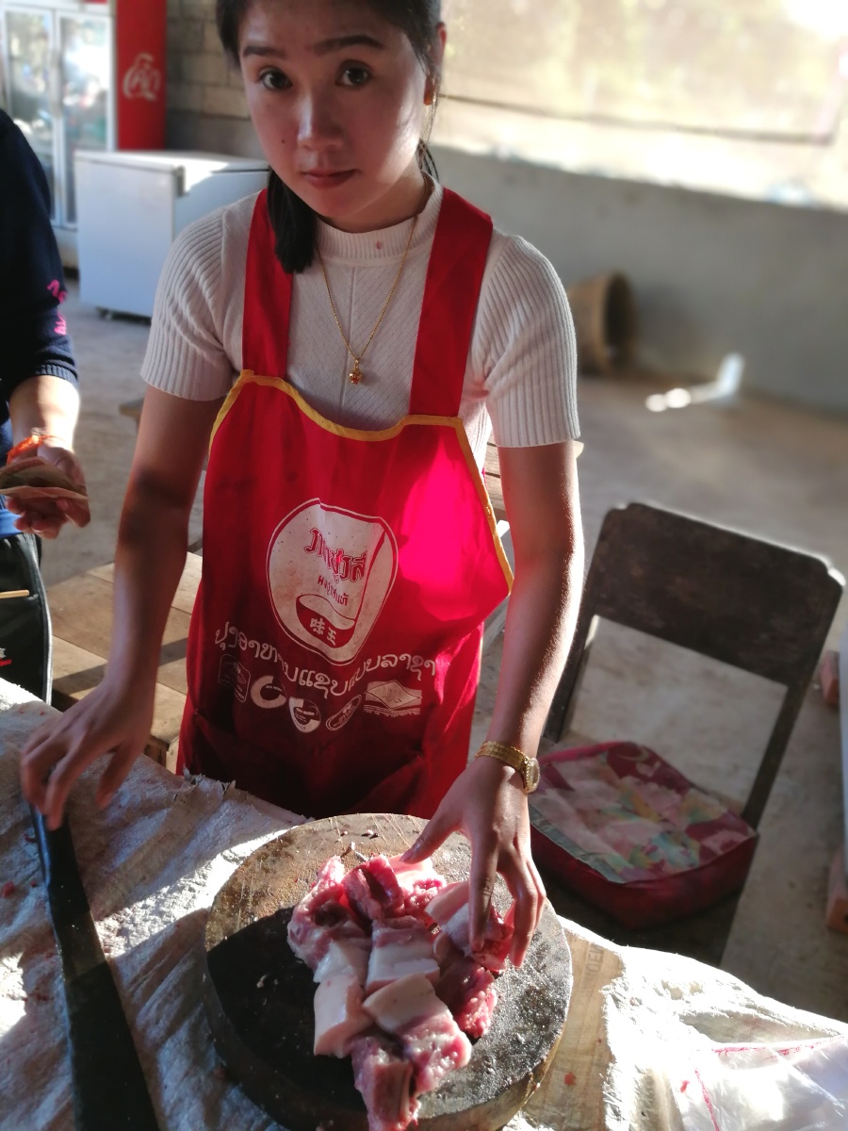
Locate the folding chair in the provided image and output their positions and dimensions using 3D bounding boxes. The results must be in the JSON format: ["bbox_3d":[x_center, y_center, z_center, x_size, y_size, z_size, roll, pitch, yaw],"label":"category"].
[{"bbox_3d":[0.356,0.382,1.527,0.430,0.840,0.490,21,27,24],"label":"folding chair"}]

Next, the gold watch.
[{"bbox_3d":[0.071,0.172,0.750,0.053,0.051,0.027,0,54,27],"label":"gold watch"}]

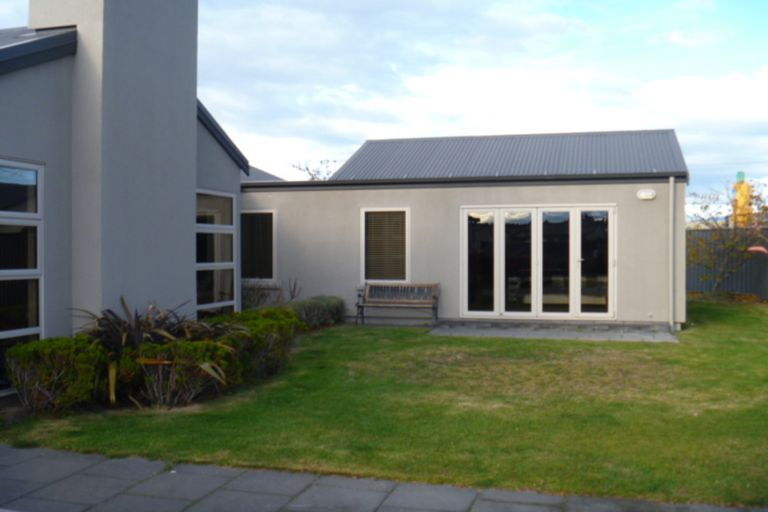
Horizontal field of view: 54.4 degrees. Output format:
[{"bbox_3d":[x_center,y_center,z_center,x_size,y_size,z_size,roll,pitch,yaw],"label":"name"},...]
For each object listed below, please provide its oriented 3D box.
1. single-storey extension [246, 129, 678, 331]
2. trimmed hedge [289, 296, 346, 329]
[{"bbox_3d":[1.746,-0.724,16.738,8.850,3.870,5.050,0,0,16],"label":"single-storey extension"},{"bbox_3d":[-1.280,1.040,14.200,1.100,0.600,1.100,0,0,16],"label":"trimmed hedge"}]

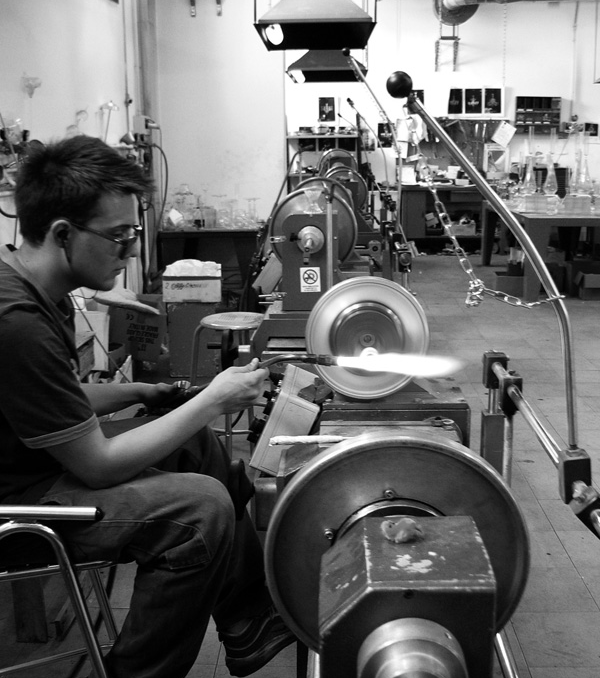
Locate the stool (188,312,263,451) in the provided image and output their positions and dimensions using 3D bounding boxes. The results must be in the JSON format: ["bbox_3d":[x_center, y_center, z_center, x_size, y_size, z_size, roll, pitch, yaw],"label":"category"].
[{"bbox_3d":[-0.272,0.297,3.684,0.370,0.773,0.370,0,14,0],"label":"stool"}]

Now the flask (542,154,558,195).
[{"bbox_3d":[2.868,-1.874,9.470,0.177,0.464,0.177,0,14,2],"label":"flask"}]

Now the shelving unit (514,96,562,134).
[{"bbox_3d":[3.074,-2.887,10.725,0.581,0.463,0.200,0,14,2],"label":"shelving unit"}]

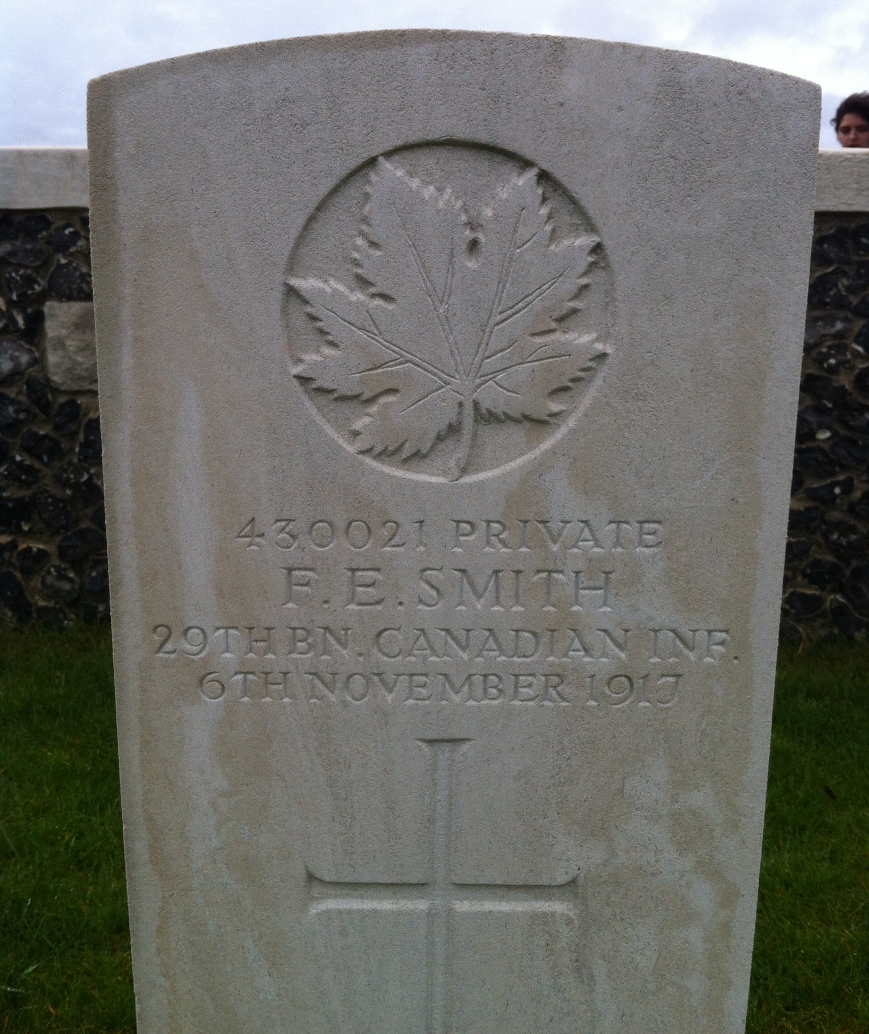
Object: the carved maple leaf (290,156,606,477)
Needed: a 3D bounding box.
[{"bbox_3d":[0.007,-0.105,0.632,0.171,0.172,0.010,1,13,2],"label":"carved maple leaf"}]

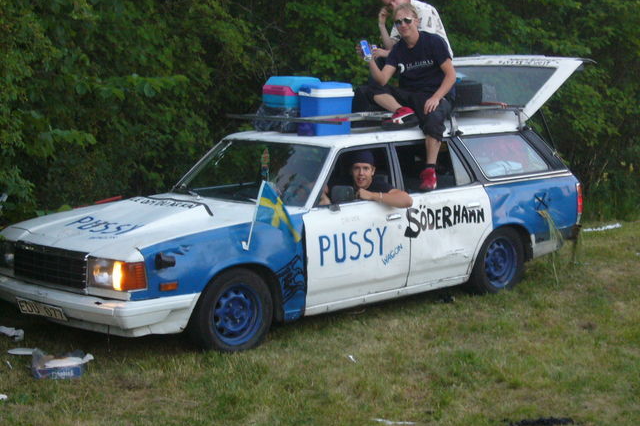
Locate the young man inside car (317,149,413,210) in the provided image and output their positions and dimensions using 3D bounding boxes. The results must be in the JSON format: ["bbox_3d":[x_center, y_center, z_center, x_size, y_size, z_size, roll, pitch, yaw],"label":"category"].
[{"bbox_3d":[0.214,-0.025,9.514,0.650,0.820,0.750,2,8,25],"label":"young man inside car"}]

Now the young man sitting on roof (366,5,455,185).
[{"bbox_3d":[0.662,-0.839,9.900,0.680,1.300,0.720,0,7,5],"label":"young man sitting on roof"}]

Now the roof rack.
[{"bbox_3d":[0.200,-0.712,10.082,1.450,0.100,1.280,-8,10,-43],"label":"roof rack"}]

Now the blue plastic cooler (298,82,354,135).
[{"bbox_3d":[0.036,-0.726,9.509,0.335,0.355,0.230,-6,9,-34],"label":"blue plastic cooler"}]

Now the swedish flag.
[{"bbox_3d":[-0.271,-0.010,8.720,0.280,0.370,0.090,-4,8,-25],"label":"swedish flag"}]

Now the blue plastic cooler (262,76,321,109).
[{"bbox_3d":[-0.216,-0.910,10.314,0.370,0.250,0.260,-7,9,-39],"label":"blue plastic cooler"}]

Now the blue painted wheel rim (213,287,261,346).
[{"bbox_3d":[-0.555,0.635,8.568,0.382,0.382,0.140,-8,10,-43],"label":"blue painted wheel rim"}]

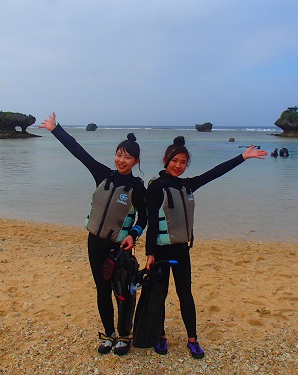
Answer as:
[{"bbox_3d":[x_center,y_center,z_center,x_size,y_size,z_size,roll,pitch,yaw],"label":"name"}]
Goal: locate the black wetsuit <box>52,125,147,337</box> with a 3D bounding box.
[{"bbox_3d":[-0.355,0.329,2.870,0.700,1.550,0.380,2,9,12],"label":"black wetsuit"}]

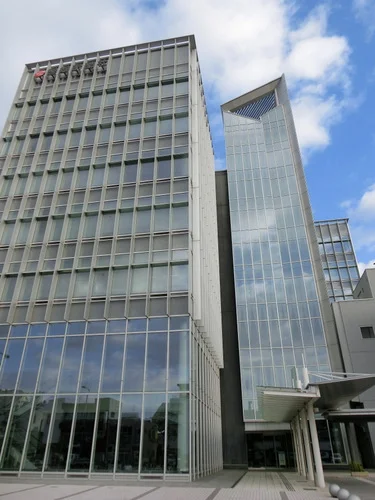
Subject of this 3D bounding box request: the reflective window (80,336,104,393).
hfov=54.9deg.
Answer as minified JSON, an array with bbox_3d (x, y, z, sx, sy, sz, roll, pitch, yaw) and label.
[{"bbox_3d":[-5.192,6.222,19.785,1.125,3.050,0.100,-4,-29,8],"label":"reflective window"}]

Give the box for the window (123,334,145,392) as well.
[{"bbox_3d":[-2.822,5.951,19.288,1.160,3.088,0.100,-4,-29,8],"label":"window"}]

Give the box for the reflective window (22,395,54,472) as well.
[{"bbox_3d":[-7.563,9.257,18.382,1.160,3.482,0.100,-4,-29,8],"label":"reflective window"}]

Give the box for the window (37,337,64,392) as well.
[{"bbox_3d":[-7.580,6.404,20.138,1.125,3.050,0.100,-4,-29,8],"label":"window"}]

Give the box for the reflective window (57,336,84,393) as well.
[{"bbox_3d":[-6.386,6.313,19.962,1.125,3.050,0.100,-4,-29,8],"label":"reflective window"}]

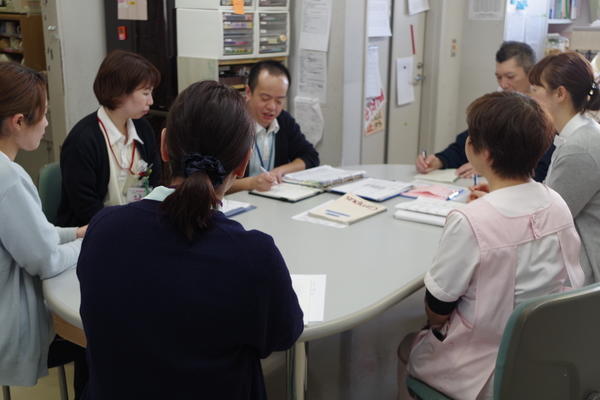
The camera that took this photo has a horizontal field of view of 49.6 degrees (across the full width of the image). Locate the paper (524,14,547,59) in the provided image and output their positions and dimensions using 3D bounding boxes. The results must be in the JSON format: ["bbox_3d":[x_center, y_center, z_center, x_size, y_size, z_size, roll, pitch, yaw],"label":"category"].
[{"bbox_3d":[1.540,-1.069,4.250,0.175,0.300,0.010,9,17,28],"label":"paper"}]

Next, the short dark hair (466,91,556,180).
[{"bbox_3d":[0.533,-0.166,1.645,0.225,0.215,0.190,3,11,44],"label":"short dark hair"}]

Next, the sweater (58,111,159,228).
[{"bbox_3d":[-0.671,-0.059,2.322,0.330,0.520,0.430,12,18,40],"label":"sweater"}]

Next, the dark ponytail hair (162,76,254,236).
[{"bbox_3d":[-0.178,-0.082,1.250,0.172,0.275,0.225,3,15,8],"label":"dark ponytail hair"}]

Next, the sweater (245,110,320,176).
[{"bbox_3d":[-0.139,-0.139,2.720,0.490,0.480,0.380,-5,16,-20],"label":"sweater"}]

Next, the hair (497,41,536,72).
[{"bbox_3d":[0.958,-0.627,2.869,0.200,0.150,0.170,-22,25,-39],"label":"hair"}]

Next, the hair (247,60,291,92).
[{"bbox_3d":[-0.127,-0.482,2.620,0.165,0.155,0.190,-5,16,-20],"label":"hair"}]

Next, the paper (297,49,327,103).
[{"bbox_3d":[0.078,-0.729,3.848,0.210,0.297,0.012,10,16,34],"label":"paper"}]

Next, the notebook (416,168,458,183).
[{"bbox_3d":[0.640,-0.107,2.888,0.180,0.014,0.240,10,18,31],"label":"notebook"}]

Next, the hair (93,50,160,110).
[{"bbox_3d":[-0.609,-0.416,2.280,0.220,0.195,0.185,3,16,11],"label":"hair"}]

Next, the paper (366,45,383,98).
[{"bbox_3d":[0.466,-0.786,4.008,0.015,0.300,0.190,11,17,36],"label":"paper"}]

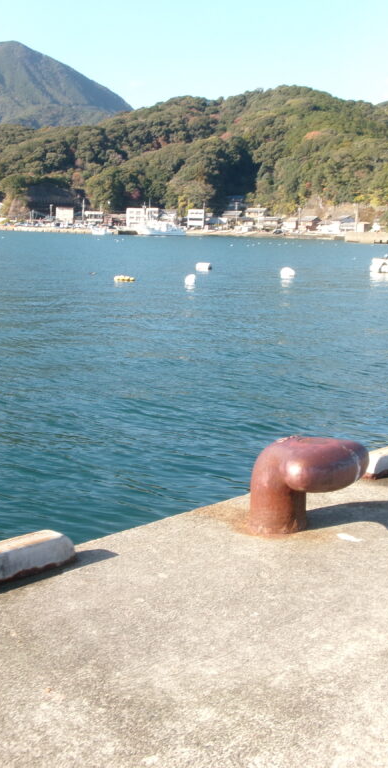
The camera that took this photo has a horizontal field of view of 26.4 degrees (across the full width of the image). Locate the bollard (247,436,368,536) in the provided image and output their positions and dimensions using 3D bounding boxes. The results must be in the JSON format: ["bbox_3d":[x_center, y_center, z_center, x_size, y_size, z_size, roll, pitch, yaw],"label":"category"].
[{"bbox_3d":[0.567,0.527,4.340,0.560,0.500,0.500,11,13,41],"label":"bollard"}]

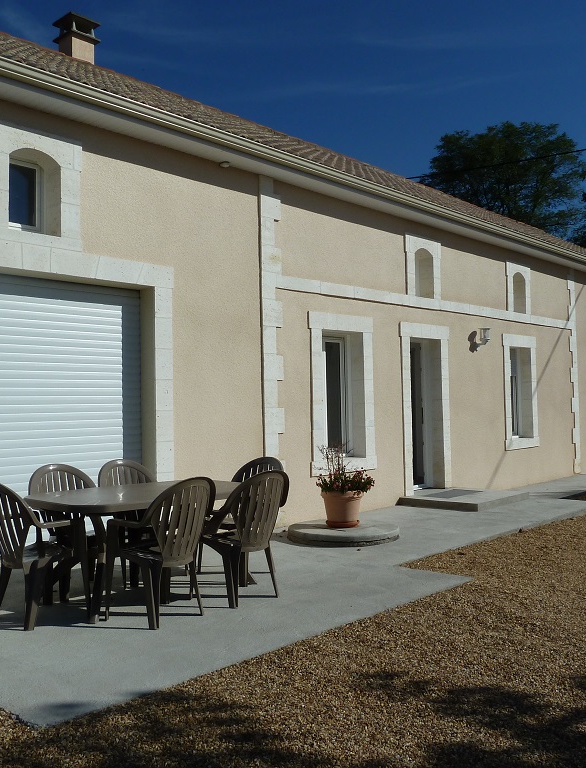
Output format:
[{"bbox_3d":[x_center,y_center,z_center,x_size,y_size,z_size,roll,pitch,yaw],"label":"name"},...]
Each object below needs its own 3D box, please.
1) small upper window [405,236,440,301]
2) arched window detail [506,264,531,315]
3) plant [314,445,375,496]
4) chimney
[{"bbox_3d":[1.859,-1.702,11.024,0.882,0.869,0.250,1,-3,-45],"label":"small upper window"},{"bbox_3d":[3.875,-1.648,13.031,0.825,0.838,0.250,1,-3,-45],"label":"arched window detail"},{"bbox_3d":[0.525,0.887,7.663,0.600,0.510,0.580,-1,-2,0],"label":"plant"},{"bbox_3d":[-3.275,-5.152,11.240,0.490,0.680,0.520,1,-3,-45],"label":"chimney"}]

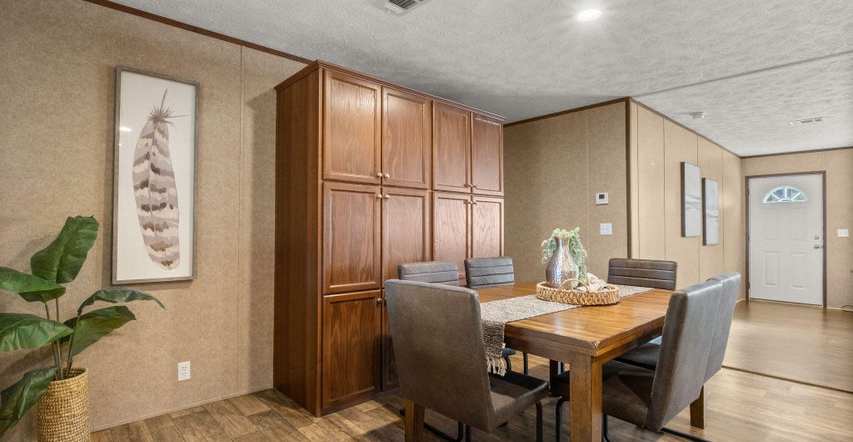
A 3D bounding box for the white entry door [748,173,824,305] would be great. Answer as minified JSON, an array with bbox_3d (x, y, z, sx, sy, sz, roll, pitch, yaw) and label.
[{"bbox_3d":[5.708,0.282,6.288,0.053,2.027,0.852,1,-1,-43],"label":"white entry door"}]

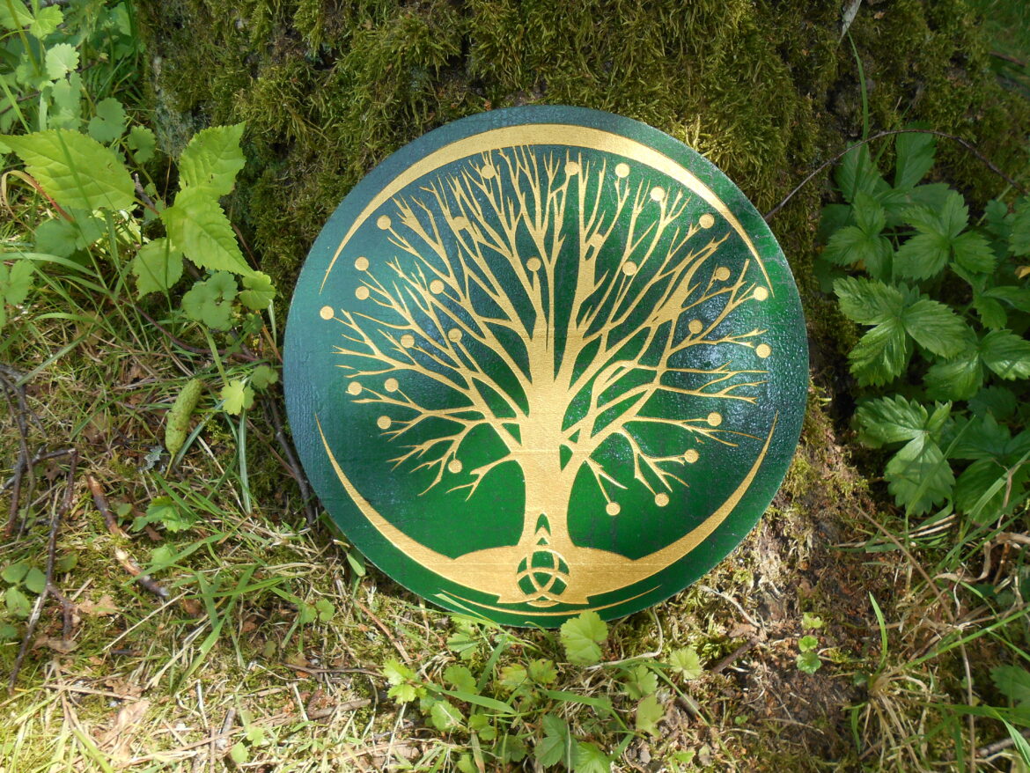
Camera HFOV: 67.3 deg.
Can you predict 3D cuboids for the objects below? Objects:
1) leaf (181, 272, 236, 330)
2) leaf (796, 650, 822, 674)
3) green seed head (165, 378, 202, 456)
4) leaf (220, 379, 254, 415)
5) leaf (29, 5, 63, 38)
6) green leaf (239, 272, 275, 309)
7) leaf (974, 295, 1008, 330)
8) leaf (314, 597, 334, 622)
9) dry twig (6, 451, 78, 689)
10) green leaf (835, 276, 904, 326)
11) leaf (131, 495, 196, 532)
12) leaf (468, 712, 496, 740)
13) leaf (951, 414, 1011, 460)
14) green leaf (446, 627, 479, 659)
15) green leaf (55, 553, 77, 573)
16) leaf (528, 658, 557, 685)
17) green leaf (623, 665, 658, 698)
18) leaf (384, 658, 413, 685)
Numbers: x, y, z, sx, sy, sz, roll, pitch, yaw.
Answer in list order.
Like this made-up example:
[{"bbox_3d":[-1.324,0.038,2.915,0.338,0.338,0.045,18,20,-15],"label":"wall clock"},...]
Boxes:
[{"bbox_3d":[-0.237,-0.067,0.600,0.043,0.013,0.050,-26,78,-22],"label":"leaf"},{"bbox_3d":[0.161,0.152,0.425,0.013,0.003,0.013,-1,54,12],"label":"leaf"},{"bbox_3d":[-0.210,0.019,0.490,0.014,0.014,0.050,24,66,-12],"label":"green seed head"},{"bbox_3d":[-0.190,0.007,0.530,0.022,0.005,0.025,30,65,-1],"label":"leaf"},{"bbox_3d":[-0.412,-0.321,0.680,0.028,0.006,0.029,21,63,4],"label":"leaf"},{"bbox_3d":[-0.197,-0.073,0.590,0.028,0.008,0.034,5,69,-10],"label":"green leaf"},{"bbox_3d":[0.364,-0.056,0.590,0.021,0.008,0.029,-19,65,-3],"label":"leaf"},{"bbox_3d":[-0.113,0.131,0.455,0.012,0.004,0.015,7,57,-5],"label":"leaf"},{"bbox_3d":[-0.260,0.096,0.444,0.032,0.018,0.172,-8,44,-9],"label":"dry twig"},{"bbox_3d":[0.229,-0.056,0.500,0.047,0.006,0.030,38,80,26],"label":"green leaf"},{"bbox_3d":[-0.224,0.081,0.495,0.038,0.006,0.025,-18,60,-24],"label":"leaf"},{"bbox_3d":[-0.017,0.175,0.400,0.014,0.003,0.014,-33,60,-24],"label":"leaf"},{"bbox_3d":[0.337,0.037,0.560,0.037,0.010,0.040,13,57,20],"label":"leaf"},{"bbox_3d":[-0.029,0.143,0.430,0.018,0.004,0.018,-9,56,-8],"label":"green leaf"},{"bbox_3d":[-0.286,0.113,0.495,0.016,0.003,0.014,33,49,24],"label":"green leaf"},{"bbox_3d":[0.013,0.143,0.388,0.015,0.004,0.015,27,63,15],"label":"leaf"},{"bbox_3d":[0.069,0.162,0.425,0.019,0.005,0.018,7,53,5],"label":"green leaf"},{"bbox_3d":[-0.059,0.143,0.388,0.017,0.004,0.013,30,68,22],"label":"leaf"}]

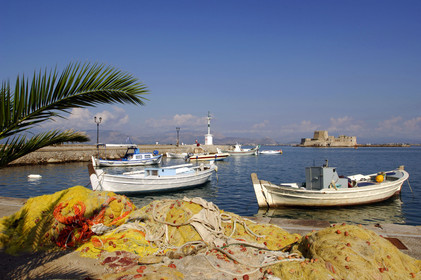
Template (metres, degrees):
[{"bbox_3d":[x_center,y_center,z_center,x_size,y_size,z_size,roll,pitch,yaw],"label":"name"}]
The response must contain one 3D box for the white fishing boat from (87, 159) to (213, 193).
[{"bbox_3d":[-2.618,1.782,15.256,6.700,1.400,2.100,1,-1,-31],"label":"white fishing boat"}]

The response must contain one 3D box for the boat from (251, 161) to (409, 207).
[{"bbox_3d":[4.815,1.631,11.107,7.000,1.550,2.200,0,-1,-20],"label":"boat"}]

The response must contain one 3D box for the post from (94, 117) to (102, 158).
[{"bbox_3d":[-16.488,-1.104,43.028,1.100,4.505,0.500,0,-1,15],"label":"post"}]

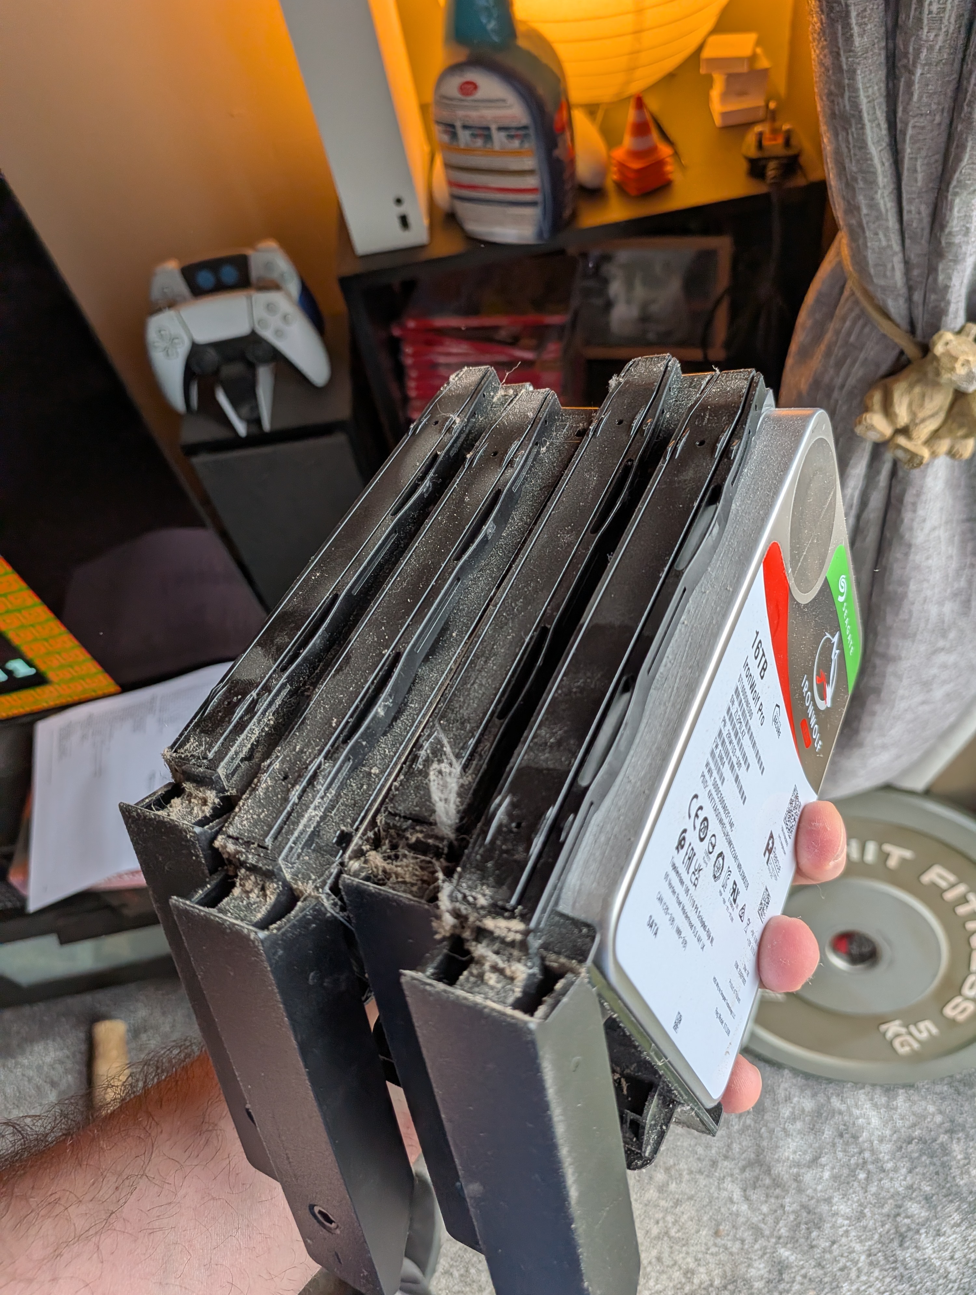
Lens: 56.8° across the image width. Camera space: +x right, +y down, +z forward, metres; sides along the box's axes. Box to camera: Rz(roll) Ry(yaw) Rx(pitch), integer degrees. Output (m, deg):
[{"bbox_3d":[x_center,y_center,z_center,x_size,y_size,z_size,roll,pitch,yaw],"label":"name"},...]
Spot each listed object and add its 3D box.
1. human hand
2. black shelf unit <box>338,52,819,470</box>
[{"bbox_3d":[0.022,0.119,0.290,0.180,0.062,0.105,-33,28,25],"label":"human hand"},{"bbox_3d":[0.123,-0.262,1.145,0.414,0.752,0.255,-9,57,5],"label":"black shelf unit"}]

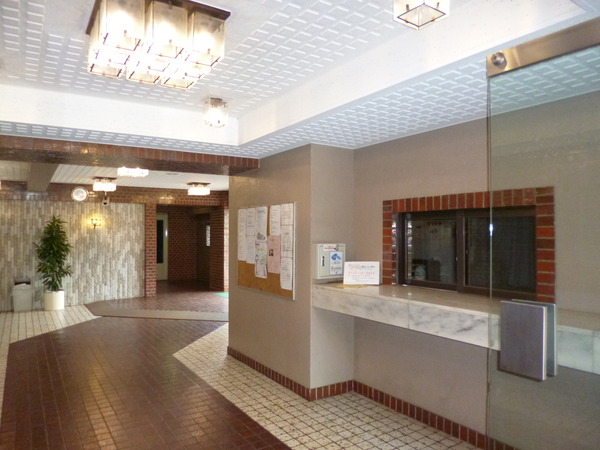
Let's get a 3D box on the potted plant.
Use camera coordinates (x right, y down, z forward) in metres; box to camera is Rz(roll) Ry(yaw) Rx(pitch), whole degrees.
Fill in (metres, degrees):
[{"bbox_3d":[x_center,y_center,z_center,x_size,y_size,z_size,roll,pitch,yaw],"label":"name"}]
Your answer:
[{"bbox_3d":[-5.015,0.754,8.447,0.640,1.910,0.580,0,-1,-35],"label":"potted plant"}]

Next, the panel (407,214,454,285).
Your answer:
[{"bbox_3d":[1.059,0.204,3.390,0.030,0.520,0.490,0,-1,-35],"label":"panel"}]

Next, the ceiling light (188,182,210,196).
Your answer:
[{"bbox_3d":[-2.248,-0.798,9.253,0.375,0.230,0.375,0,-1,-35],"label":"ceiling light"}]

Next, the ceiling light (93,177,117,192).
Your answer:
[{"bbox_3d":[-3.811,-0.785,8.131,0.370,0.230,0.370,0,-1,-35],"label":"ceiling light"}]

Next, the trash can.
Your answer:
[{"bbox_3d":[-5.510,1.420,8.286,0.350,0.590,0.270,0,-1,-35],"label":"trash can"}]

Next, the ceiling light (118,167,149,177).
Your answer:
[{"bbox_3d":[-2.447,-0.818,6.100,0.370,0.230,0.370,0,-1,-35],"label":"ceiling light"}]

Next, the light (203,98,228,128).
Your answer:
[{"bbox_3d":[-0.655,-0.880,3.259,0.160,0.185,0.160,0,-1,-35],"label":"light"}]

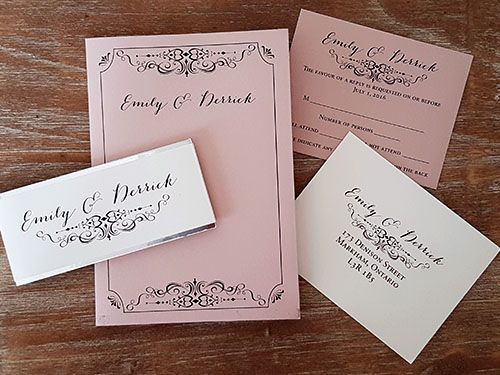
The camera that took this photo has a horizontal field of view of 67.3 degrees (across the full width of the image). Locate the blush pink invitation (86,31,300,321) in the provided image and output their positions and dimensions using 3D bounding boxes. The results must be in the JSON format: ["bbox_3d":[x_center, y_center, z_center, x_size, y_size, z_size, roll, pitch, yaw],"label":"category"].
[{"bbox_3d":[-0.037,-0.006,0.247,0.133,0.003,0.189,-2,89,0],"label":"blush pink invitation"}]

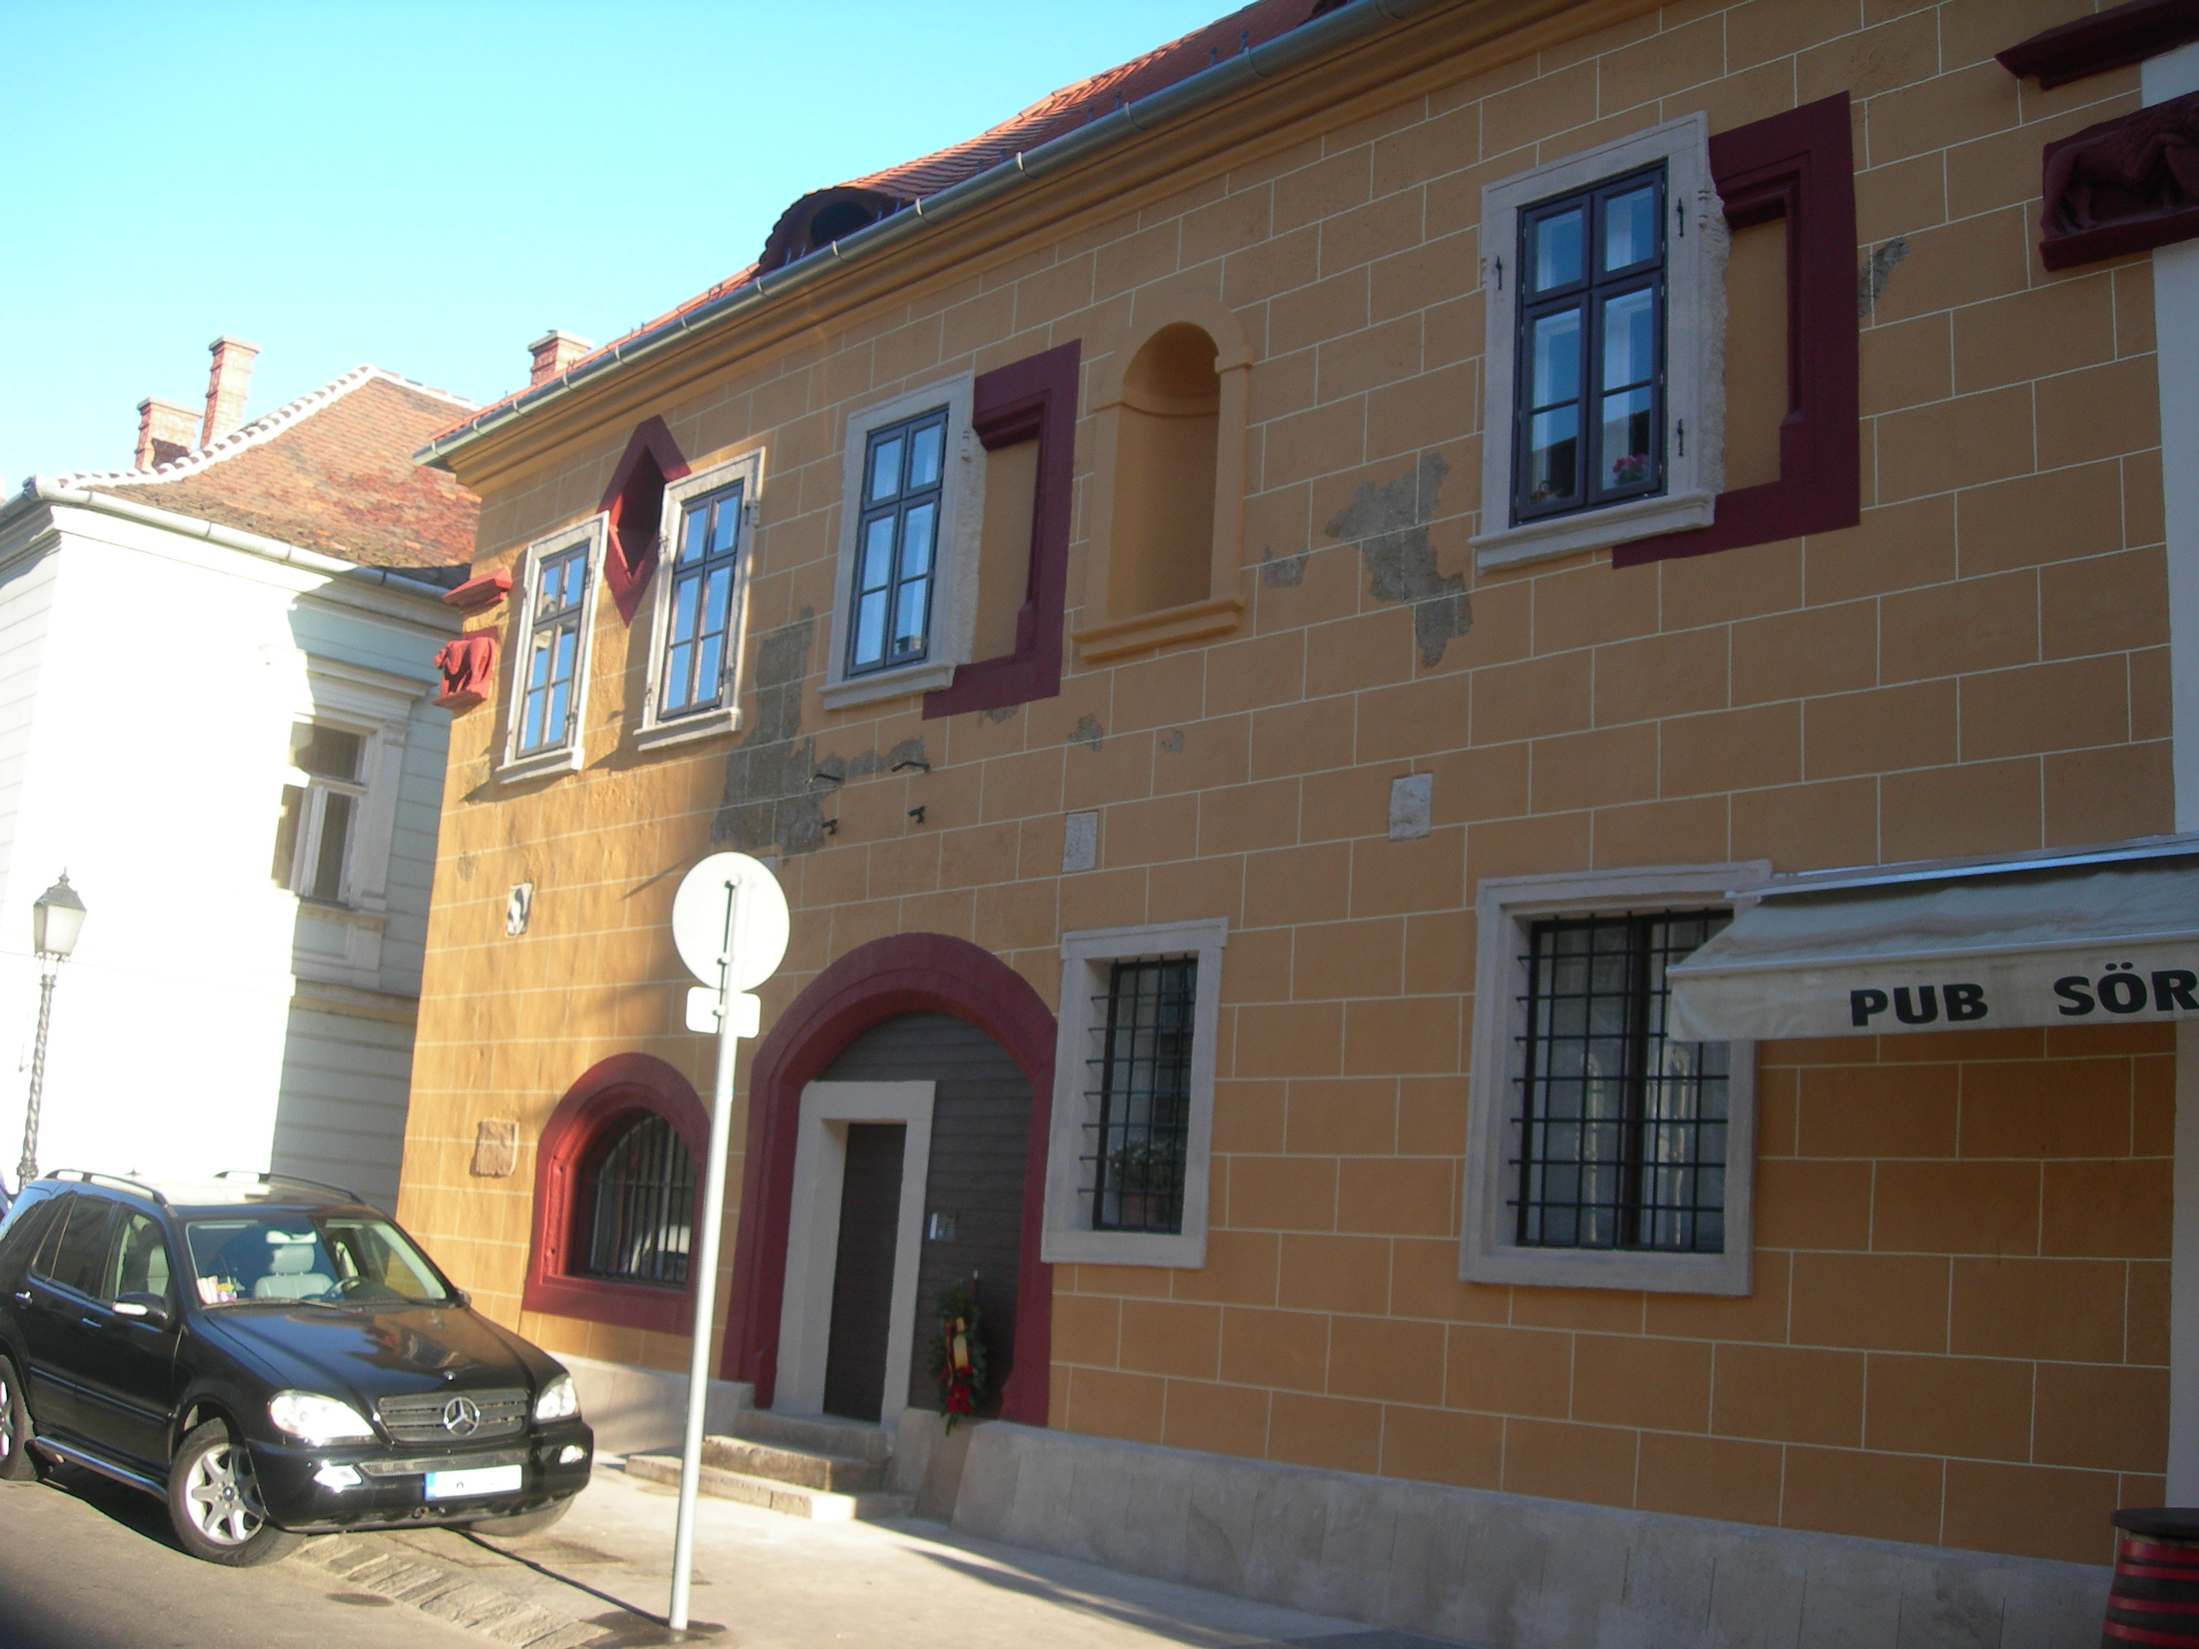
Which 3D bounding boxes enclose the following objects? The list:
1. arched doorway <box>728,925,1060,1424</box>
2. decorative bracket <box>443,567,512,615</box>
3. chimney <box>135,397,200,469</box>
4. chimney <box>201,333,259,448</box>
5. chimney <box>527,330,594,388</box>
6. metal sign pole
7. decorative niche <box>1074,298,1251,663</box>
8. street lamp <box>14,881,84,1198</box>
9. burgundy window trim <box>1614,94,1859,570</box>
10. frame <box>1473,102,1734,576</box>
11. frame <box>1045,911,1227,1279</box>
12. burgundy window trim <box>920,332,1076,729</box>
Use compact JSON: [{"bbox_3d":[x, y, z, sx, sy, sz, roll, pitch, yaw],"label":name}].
[{"bbox_3d":[-1.256,2.337,16.393,0.400,3.144,3.500,14,-15,-41],"label":"arched doorway"},{"bbox_3d":[-5.617,-2.119,21.847,0.180,0.360,0.860,14,-15,-41],"label":"decorative bracket"},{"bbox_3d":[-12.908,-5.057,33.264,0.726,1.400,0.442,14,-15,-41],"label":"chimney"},{"bbox_3d":[-11.160,-5.420,30.845,0.500,1.570,0.500,14,-15,-41],"label":"chimney"},{"bbox_3d":[-7.158,-5.671,31.798,0.529,1.400,0.715,14,-15,-41],"label":"chimney"},{"bbox_3d":[-1.747,1.892,10.880,0.068,3.353,0.068,14,-15,-42],"label":"metal sign pole"},{"bbox_3d":[0.517,-2.229,15.444,0.500,2.290,1.450,14,-15,-41],"label":"decorative niche"},{"bbox_3d":[-9.590,2.572,21.575,0.470,4.314,0.470,14,-15,-41],"label":"street lamp"},{"bbox_3d":[3.259,-2.469,12.311,0.150,2.270,1.380,14,-15,-41],"label":"burgundy window trim"},{"bbox_3d":[2.668,-2.566,12.954,0.240,2.310,1.560,14,-15,-41],"label":"frame"},{"bbox_3d":[0.297,1.668,14.780,0.280,2.071,1.458,14,-15,-41],"label":"frame"},{"bbox_3d":[-0.619,-1.980,16.474,0.150,2.470,1.400,14,-15,-41],"label":"burgundy window trim"}]

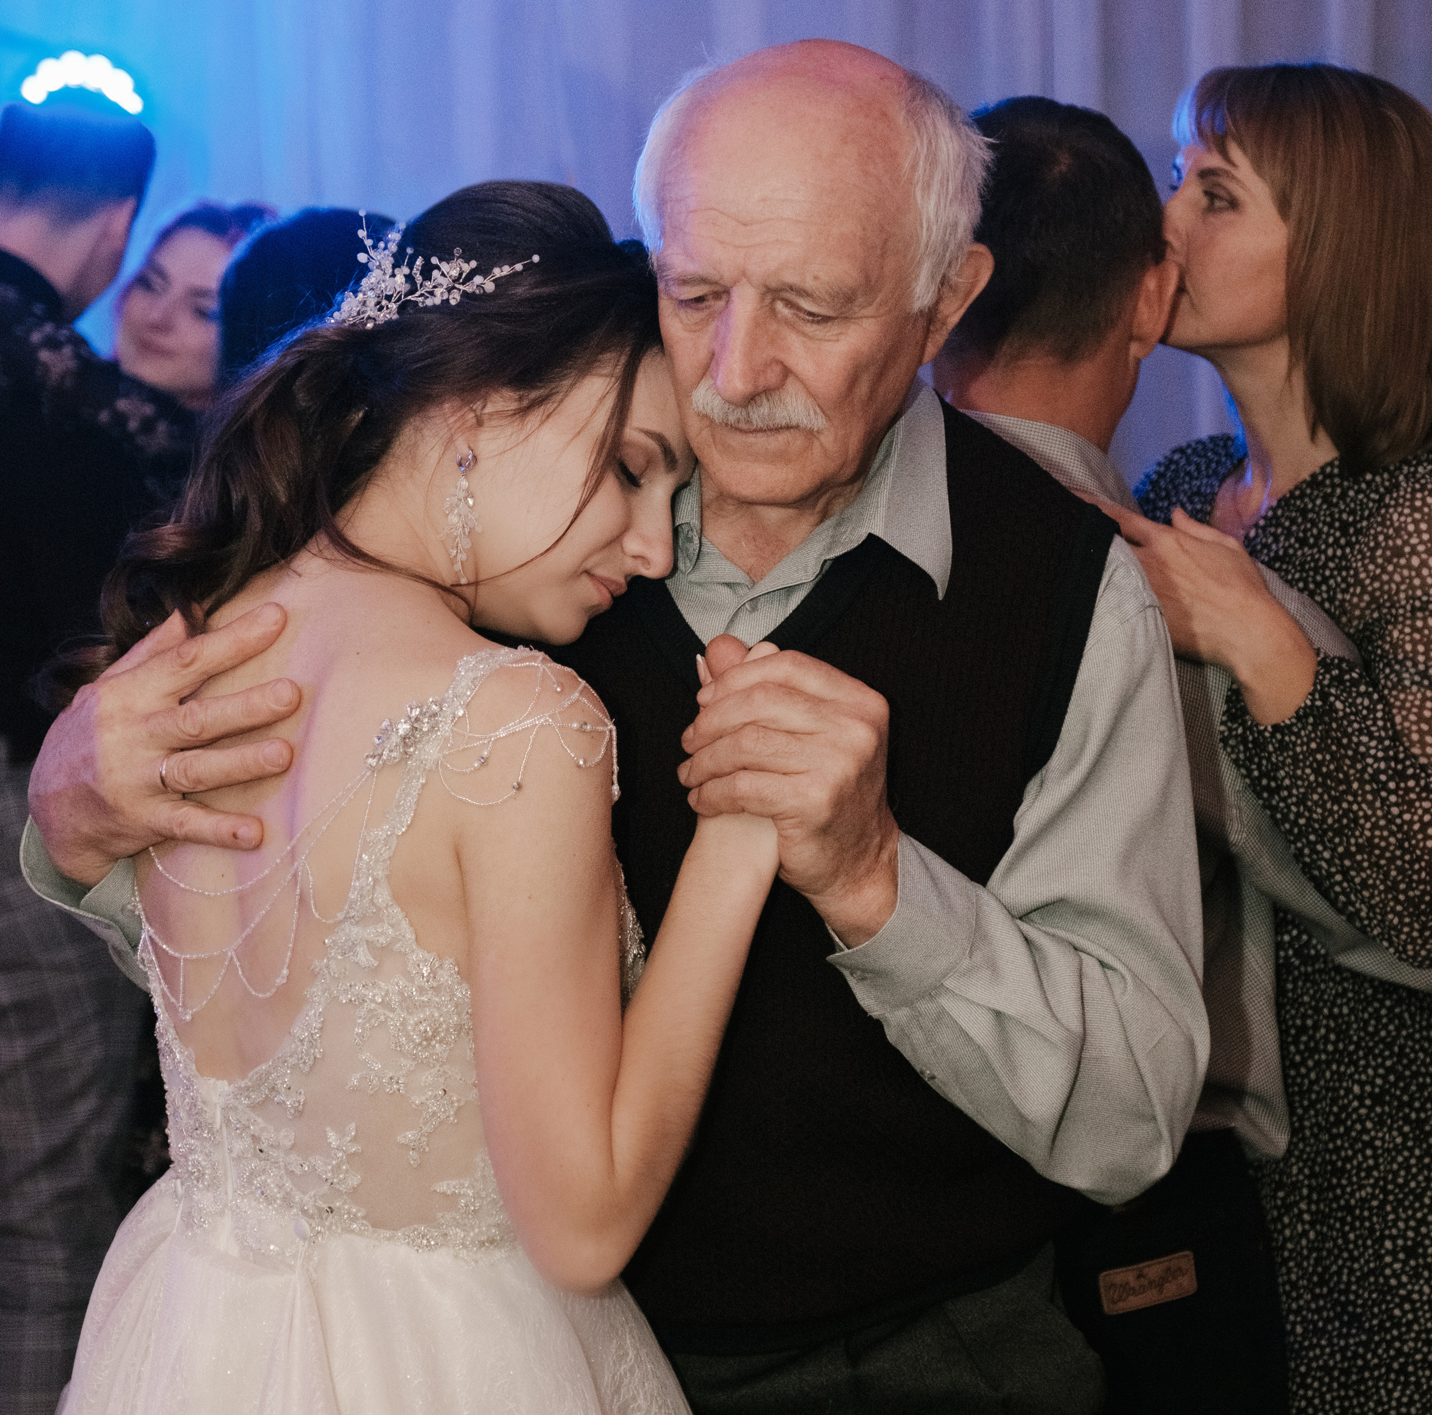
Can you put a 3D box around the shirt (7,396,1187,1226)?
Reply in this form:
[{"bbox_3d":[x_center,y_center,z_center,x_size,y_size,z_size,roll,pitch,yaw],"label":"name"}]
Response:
[{"bbox_3d":[-0.007,0.096,2.143,0.534,0.534,0.506,1,4,18],"label":"shirt"}]

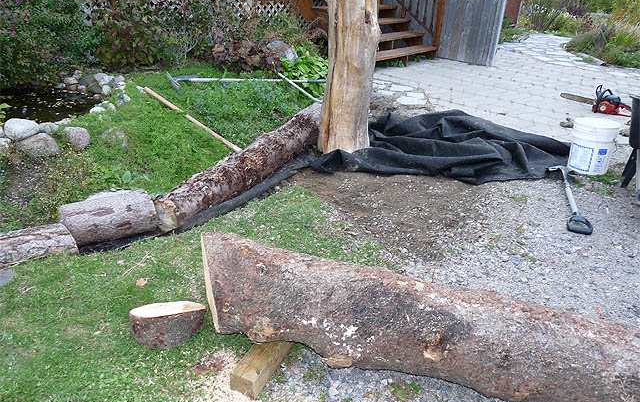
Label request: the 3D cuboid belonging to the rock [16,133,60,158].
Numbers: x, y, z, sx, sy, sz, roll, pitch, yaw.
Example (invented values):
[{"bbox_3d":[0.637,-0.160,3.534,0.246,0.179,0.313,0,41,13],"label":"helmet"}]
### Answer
[{"bbox_3d":[-1.961,-0.405,3.495,0.270,0.160,0.210,1,26,-5],"label":"rock"}]

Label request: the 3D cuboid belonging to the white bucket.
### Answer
[{"bbox_3d":[1.978,-0.389,3.640,0.300,0.350,0.300,3,26,0],"label":"white bucket"}]

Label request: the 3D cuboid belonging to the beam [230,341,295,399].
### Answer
[{"bbox_3d":[-0.171,0.523,1.813,0.089,0.089,0.420,13,28,21],"label":"beam"}]

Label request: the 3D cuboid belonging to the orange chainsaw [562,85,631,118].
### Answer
[{"bbox_3d":[2.900,-1.050,5.220,0.780,0.270,0.250,19,32,28],"label":"orange chainsaw"}]

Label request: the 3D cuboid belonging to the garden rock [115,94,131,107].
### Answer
[{"bbox_3d":[-1.834,-0.927,4.651,0.130,0.100,0.120,3,26,0],"label":"garden rock"}]

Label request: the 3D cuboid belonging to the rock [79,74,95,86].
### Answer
[{"bbox_3d":[-2.222,-1.156,4.750,0.150,0.100,0.130,-10,30,-23],"label":"rock"}]

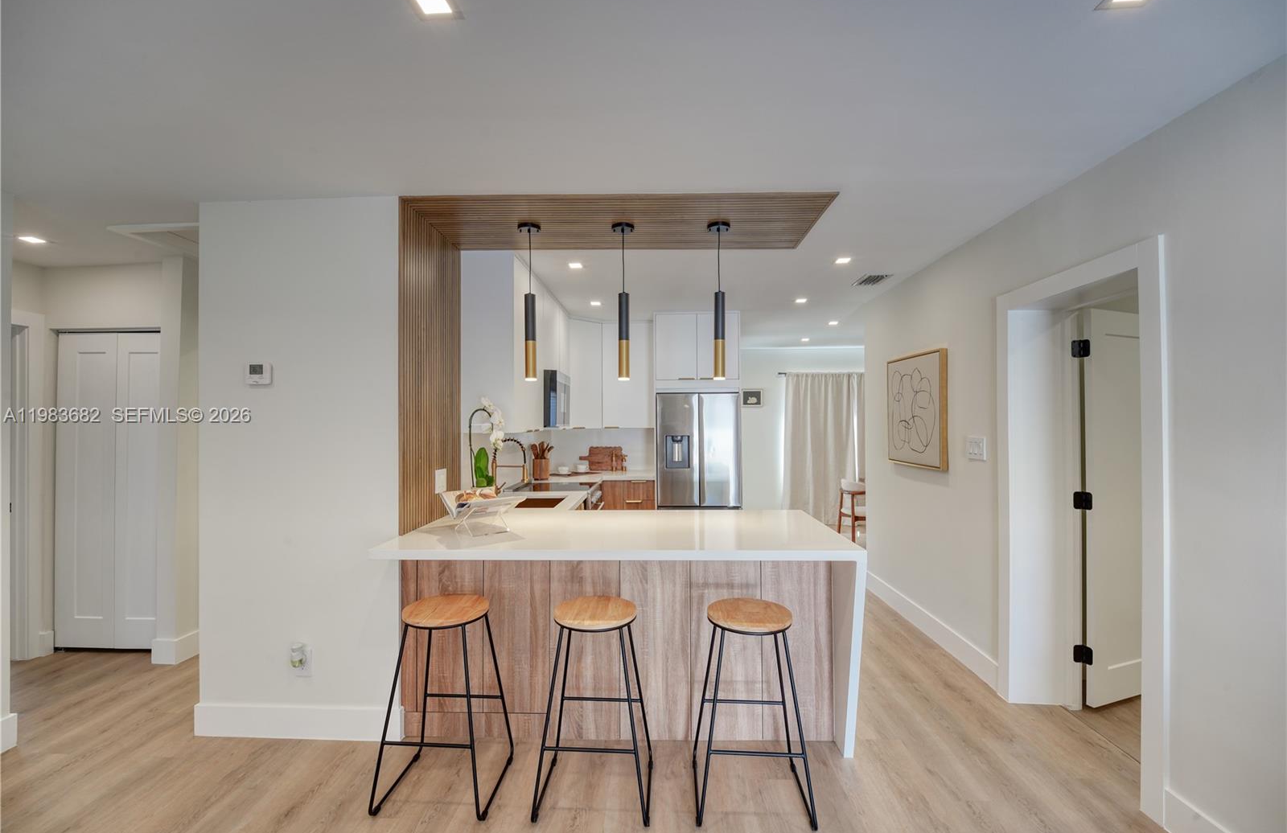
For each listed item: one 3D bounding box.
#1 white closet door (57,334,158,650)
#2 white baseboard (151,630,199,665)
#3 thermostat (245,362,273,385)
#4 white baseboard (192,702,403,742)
[{"bbox_3d":[-3.338,0.465,3.162,0.750,2.021,0.110,0,0,1],"label":"white closet door"},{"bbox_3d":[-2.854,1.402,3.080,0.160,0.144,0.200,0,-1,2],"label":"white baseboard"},{"bbox_3d":[-1.755,-0.196,2.279,0.106,0.102,0.028,0,-1,3],"label":"thermostat"},{"bbox_3d":[-1.559,1.379,2.271,0.960,0.163,0.020,0,0,1],"label":"white baseboard"}]

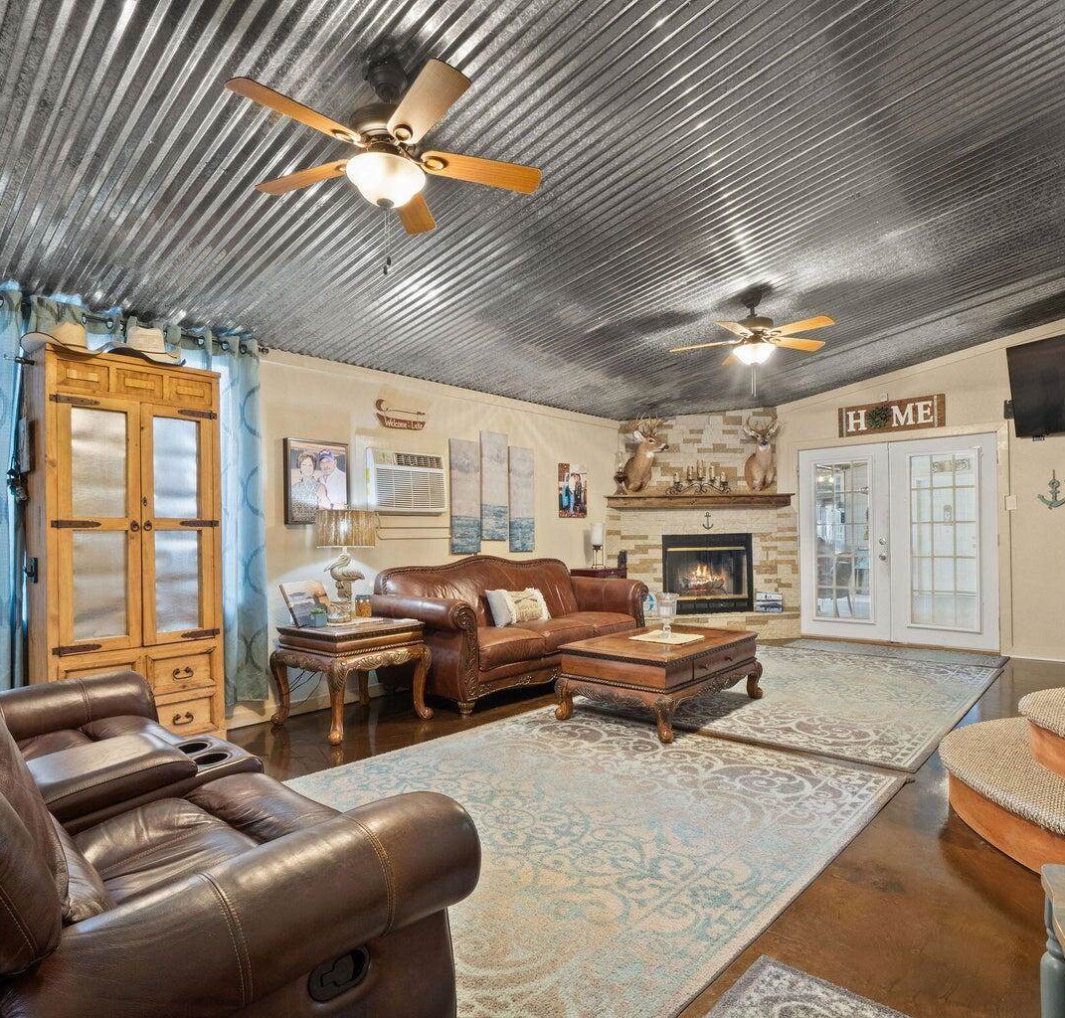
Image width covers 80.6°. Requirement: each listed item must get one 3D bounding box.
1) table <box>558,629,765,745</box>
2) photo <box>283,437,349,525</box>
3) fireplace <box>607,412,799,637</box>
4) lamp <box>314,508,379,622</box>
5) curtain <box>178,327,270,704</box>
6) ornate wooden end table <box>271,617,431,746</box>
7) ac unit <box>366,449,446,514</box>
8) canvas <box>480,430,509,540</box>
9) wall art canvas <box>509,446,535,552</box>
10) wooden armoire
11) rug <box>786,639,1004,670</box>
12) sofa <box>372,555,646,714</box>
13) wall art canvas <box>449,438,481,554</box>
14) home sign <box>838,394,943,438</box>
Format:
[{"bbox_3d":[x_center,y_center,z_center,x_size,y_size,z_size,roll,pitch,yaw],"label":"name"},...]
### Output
[{"bbox_3d":[0.867,1.097,4.145,0.760,0.460,1.260,-3,-3,45],"label":"table"},{"bbox_3d":[-1.431,-0.173,4.185,0.050,0.540,0.440,-2,-1,39],"label":"photo"},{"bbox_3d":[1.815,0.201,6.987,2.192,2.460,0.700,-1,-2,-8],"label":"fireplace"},{"bbox_3d":[-1.216,0.361,4.112,0.410,0.710,0.410,-3,-3,45],"label":"lamp"},{"bbox_3d":[-1.797,0.059,3.628,0.120,2.124,0.467,-2,-1,39],"label":"curtain"},{"bbox_3d":[-1.141,1.023,3.915,0.670,0.620,0.670,-2,-1,39],"label":"ornate wooden end table"},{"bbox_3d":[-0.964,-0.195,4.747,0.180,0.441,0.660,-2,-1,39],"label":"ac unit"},{"bbox_3d":[-0.343,-0.198,5.530,0.030,0.955,0.339,-2,-1,39],"label":"canvas"},{"bbox_3d":[-0.102,-0.081,5.676,0.033,0.932,0.305,-3,-3,45],"label":"wall art canvas"},{"bbox_3d":[-2.052,0.319,3.182,0.520,2.020,0.740,-3,-3,44],"label":"wooden armoire"},{"bbox_3d":[3.393,1.361,5.991,1.790,0.012,0.540,-3,-3,38],"label":"rug"},{"bbox_3d":[-0.076,0.882,5.027,0.866,0.990,2.260,-3,-3,45],"label":"sofa"},{"bbox_3d":[-0.562,-0.097,5.210,0.033,0.926,0.302,-3,-3,45],"label":"wall art canvas"},{"bbox_3d":[3.635,-0.936,6.377,0.947,0.312,0.030,-3,-3,38],"label":"home sign"}]

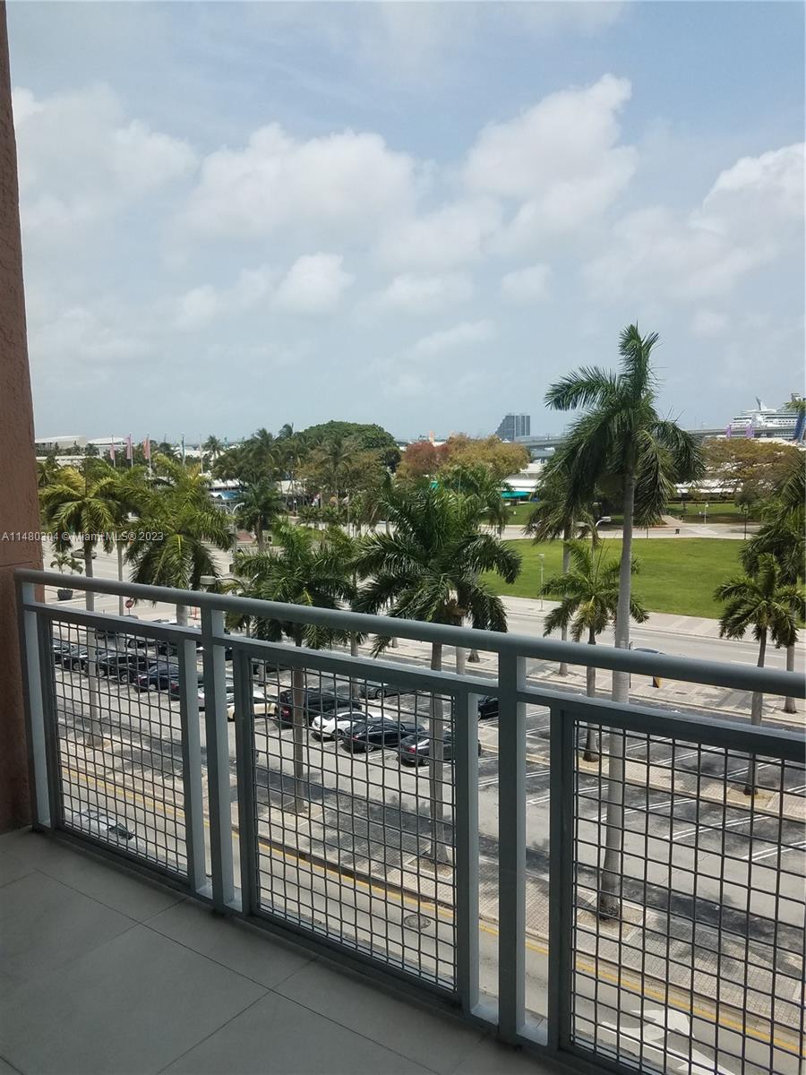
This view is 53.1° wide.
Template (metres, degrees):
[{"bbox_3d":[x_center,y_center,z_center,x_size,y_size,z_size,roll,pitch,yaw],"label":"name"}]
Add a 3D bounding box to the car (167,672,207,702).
[{"bbox_3d":[-13.424,10.267,56.266,4.650,1.470,1.830,-4,7,-25],"label":"car"}]

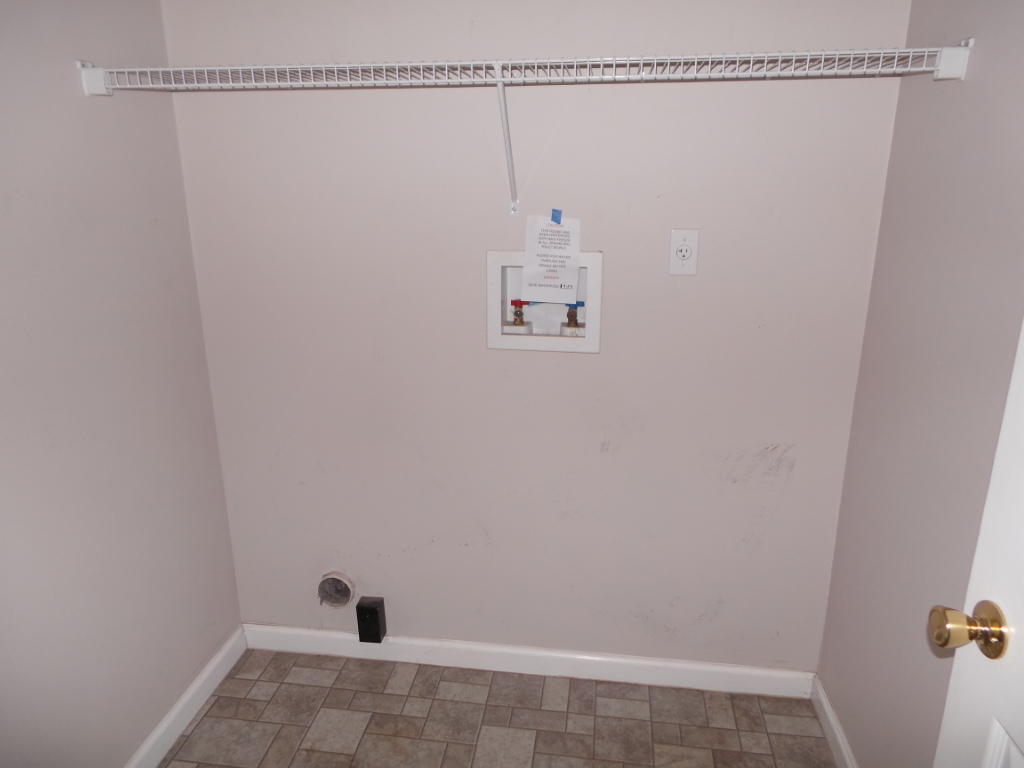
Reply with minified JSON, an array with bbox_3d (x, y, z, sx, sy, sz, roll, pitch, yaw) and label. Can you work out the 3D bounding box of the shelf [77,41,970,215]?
[{"bbox_3d":[-0.023,-0.552,1.559,1.800,0.320,0.335,2,16,7],"label":"shelf"}]

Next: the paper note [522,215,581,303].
[{"bbox_3d":[0.102,-0.321,1.762,0.140,0.218,0.006,4,7,7],"label":"paper note"}]

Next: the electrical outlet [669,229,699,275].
[{"bbox_3d":[0.438,-0.333,1.729,0.070,0.114,0.008,2,16,7],"label":"electrical outlet"}]

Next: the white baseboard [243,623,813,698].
[{"bbox_3d":[-0.001,0.860,2.123,1.790,0.087,0.014,2,16,7],"label":"white baseboard"}]

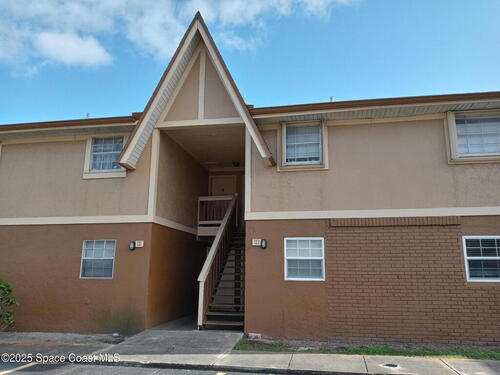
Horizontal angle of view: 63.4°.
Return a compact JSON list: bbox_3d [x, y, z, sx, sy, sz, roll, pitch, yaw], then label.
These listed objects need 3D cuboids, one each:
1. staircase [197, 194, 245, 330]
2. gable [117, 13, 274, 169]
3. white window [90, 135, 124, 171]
[{"bbox_3d":[-0.377,1.808,11.690,1.270,4.020,3.600,-2,-13,10],"label":"staircase"},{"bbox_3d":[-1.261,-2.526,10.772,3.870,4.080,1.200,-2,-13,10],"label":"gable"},{"bbox_3d":[-3.818,-0.921,10.821,0.980,1.000,0.100,-2,-13,10],"label":"white window"}]

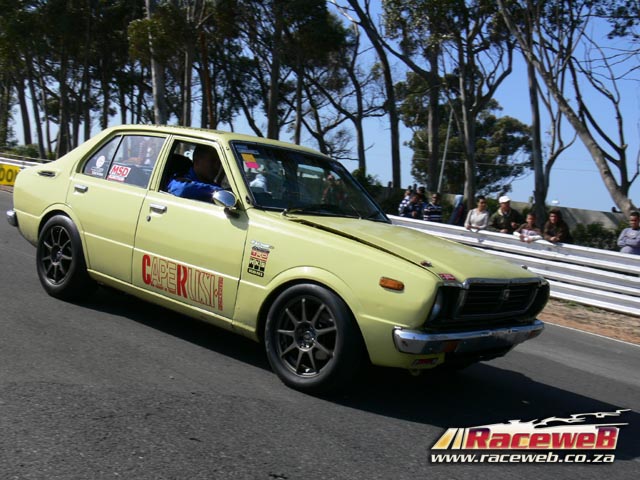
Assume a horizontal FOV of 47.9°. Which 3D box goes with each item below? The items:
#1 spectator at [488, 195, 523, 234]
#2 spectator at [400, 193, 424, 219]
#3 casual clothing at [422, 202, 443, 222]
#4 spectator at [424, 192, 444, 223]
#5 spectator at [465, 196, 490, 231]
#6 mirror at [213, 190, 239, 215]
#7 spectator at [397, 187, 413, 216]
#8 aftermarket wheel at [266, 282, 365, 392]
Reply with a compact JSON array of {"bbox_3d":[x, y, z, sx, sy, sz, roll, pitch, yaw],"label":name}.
[{"bbox_3d":[3.228,0.034,12.958,0.570,1.700,0.450,11,5,29],"label":"spectator"},{"bbox_3d":[1.991,-0.248,16.356,0.500,1.650,0.380,11,4,26],"label":"spectator"},{"bbox_3d":[2.478,-0.506,16.223,0.500,0.660,0.300,10,4,23],"label":"casual clothing"},{"bbox_3d":[2.447,-0.216,16.257,0.500,1.680,0.350,10,4,23],"label":"spectator"},{"bbox_3d":[2.826,-0.020,13.256,0.470,1.630,0.420,11,5,33],"label":"spectator"},{"bbox_3d":[-0.543,-0.210,4.147,0.095,0.130,0.140,13,6,43],"label":"mirror"},{"bbox_3d":[1.902,-0.395,17.357,0.500,1.680,0.350,11,5,29],"label":"spectator"},{"bbox_3d":[-0.009,0.515,3.881,0.561,0.561,0.190,13,5,42],"label":"aftermarket wheel"}]

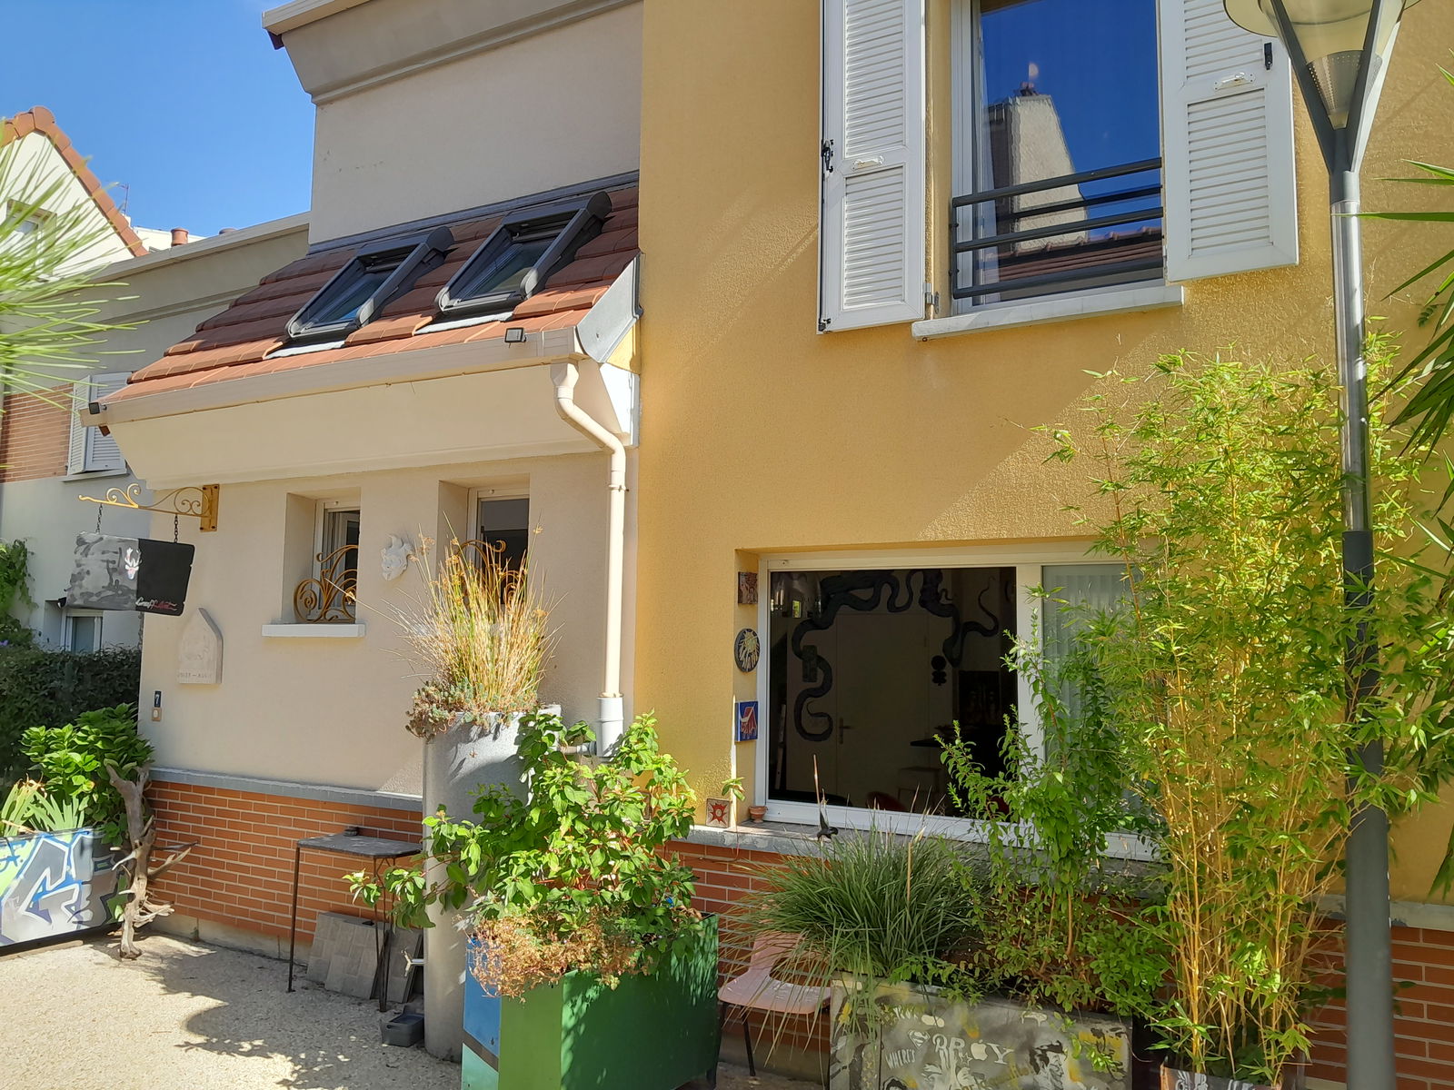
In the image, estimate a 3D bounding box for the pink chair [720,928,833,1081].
[{"bbox_3d":[0.239,1.860,4.368,0.460,0.750,0.490,-1,-6,21],"label":"pink chair"}]

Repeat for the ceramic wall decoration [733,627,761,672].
[{"bbox_3d":[0.096,0.494,5.106,0.030,0.200,0.200,-2,-6,29],"label":"ceramic wall decoration"}]

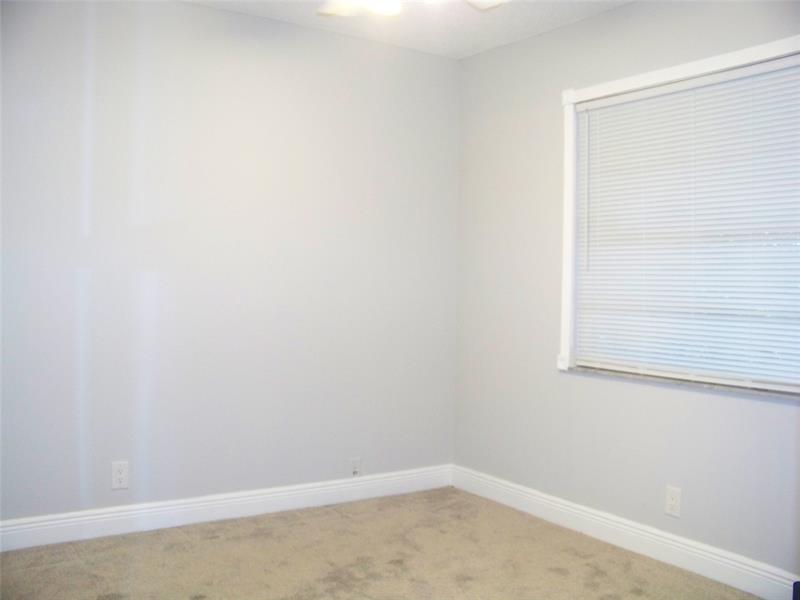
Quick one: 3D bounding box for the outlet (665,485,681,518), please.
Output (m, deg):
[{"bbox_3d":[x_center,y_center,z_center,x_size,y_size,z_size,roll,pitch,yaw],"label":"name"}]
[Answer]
[{"bbox_3d":[1.109,0.819,3.100,0.010,0.115,0.070,1,1,-34],"label":"outlet"}]

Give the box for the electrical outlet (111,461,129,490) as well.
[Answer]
[{"bbox_3d":[-1.209,0.755,3.290,0.070,0.115,0.010,1,1,-34],"label":"electrical outlet"}]

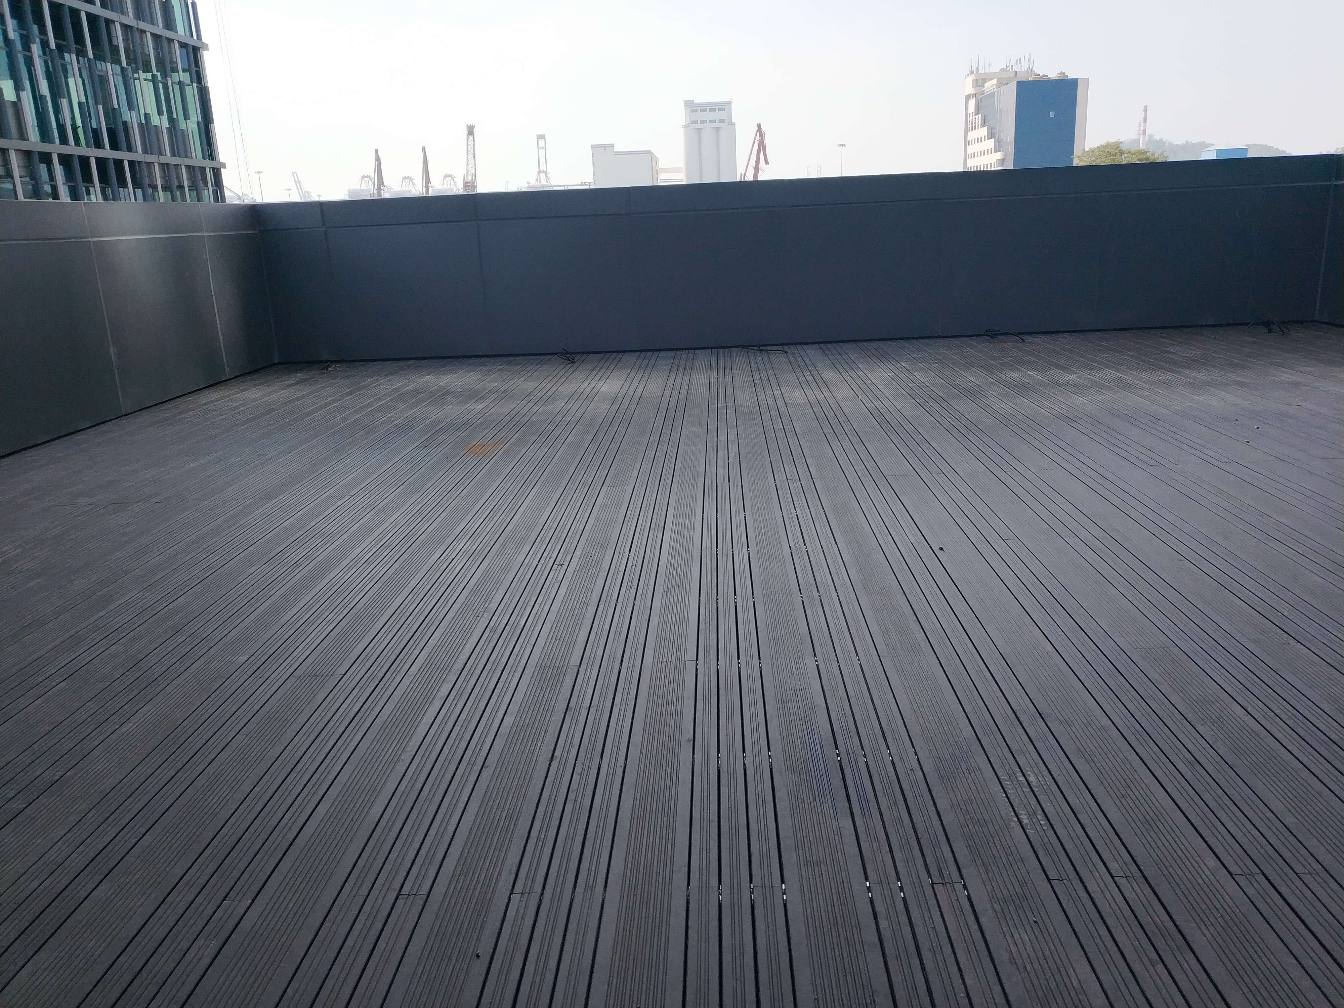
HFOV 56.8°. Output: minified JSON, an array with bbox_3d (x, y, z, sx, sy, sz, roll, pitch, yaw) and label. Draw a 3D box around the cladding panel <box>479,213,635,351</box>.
[{"bbox_3d":[-1.054,-2.014,11.452,1.338,1.193,0.040,-2,13,2],"label":"cladding panel"}]

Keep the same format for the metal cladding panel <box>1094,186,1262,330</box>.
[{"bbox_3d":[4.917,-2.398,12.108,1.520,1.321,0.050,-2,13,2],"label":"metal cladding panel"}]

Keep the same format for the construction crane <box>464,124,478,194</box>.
[{"bbox_3d":[-79.632,-128.142,515.400,9.000,55.189,16.000,-2,13,2],"label":"construction crane"}]

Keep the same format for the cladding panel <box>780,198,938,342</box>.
[{"bbox_3d":[1.744,-2.114,11.330,1.382,1.193,0.040,-2,13,2],"label":"cladding panel"}]

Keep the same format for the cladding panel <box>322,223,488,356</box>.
[{"bbox_3d":[-2.432,-1.964,11.512,1.398,1.193,0.040,-2,13,2],"label":"cladding panel"}]

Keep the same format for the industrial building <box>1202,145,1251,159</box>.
[{"bbox_3d":[115.905,-70.422,260.000,8.500,10.000,8.500,1,14,15],"label":"industrial building"}]

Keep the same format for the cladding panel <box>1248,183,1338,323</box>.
[{"bbox_3d":[5.554,-2.250,11.164,0.666,1.193,0.040,-2,13,2],"label":"cladding panel"}]

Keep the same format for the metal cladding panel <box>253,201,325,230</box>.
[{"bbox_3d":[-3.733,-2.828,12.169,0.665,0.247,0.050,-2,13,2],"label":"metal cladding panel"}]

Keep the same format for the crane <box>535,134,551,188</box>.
[{"bbox_3d":[-119.053,-294.959,1150.000,22.000,98.000,40.000,-4,13,-7],"label":"crane"}]

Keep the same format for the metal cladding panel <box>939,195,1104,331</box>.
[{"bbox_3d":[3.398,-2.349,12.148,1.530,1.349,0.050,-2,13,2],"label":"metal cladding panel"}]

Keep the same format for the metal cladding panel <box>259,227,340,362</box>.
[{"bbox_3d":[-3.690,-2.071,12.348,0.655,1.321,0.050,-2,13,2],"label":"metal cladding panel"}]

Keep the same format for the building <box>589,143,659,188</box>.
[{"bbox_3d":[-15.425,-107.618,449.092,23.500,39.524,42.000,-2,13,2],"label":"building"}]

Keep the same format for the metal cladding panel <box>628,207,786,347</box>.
[{"bbox_3d":[0.334,-2.063,11.391,1.418,1.193,0.040,-2,13,2],"label":"metal cladding panel"}]

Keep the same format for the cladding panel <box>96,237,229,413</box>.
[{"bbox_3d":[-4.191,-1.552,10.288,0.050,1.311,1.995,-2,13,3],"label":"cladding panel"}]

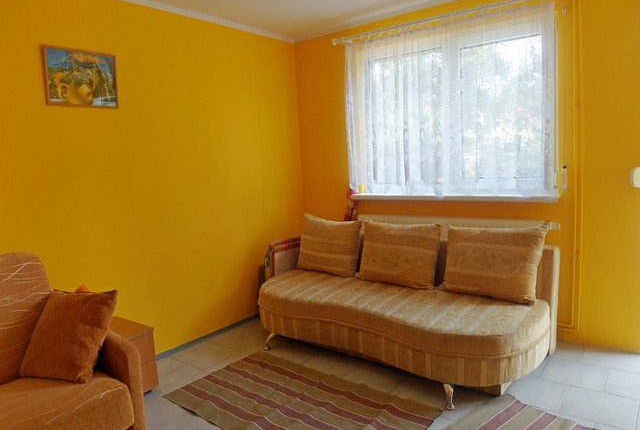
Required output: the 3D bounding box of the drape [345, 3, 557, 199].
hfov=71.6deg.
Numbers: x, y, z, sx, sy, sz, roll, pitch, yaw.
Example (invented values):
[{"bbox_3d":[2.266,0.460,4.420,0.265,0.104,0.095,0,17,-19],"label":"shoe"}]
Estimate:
[{"bbox_3d":[0.957,-0.794,3.518,1.677,1.304,0.138,2,9,38],"label":"drape"}]

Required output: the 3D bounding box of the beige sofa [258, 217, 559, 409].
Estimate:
[{"bbox_3d":[0.505,0.554,3.203,1.987,0.842,1.145,2,9,38],"label":"beige sofa"}]

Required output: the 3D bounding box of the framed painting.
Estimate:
[{"bbox_3d":[-1.477,-0.852,2.781,0.025,0.346,0.442,2,9,38],"label":"framed painting"}]

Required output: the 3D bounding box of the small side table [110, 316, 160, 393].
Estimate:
[{"bbox_3d":[-1.317,0.933,2.729,0.428,0.414,0.435,2,9,38],"label":"small side table"}]

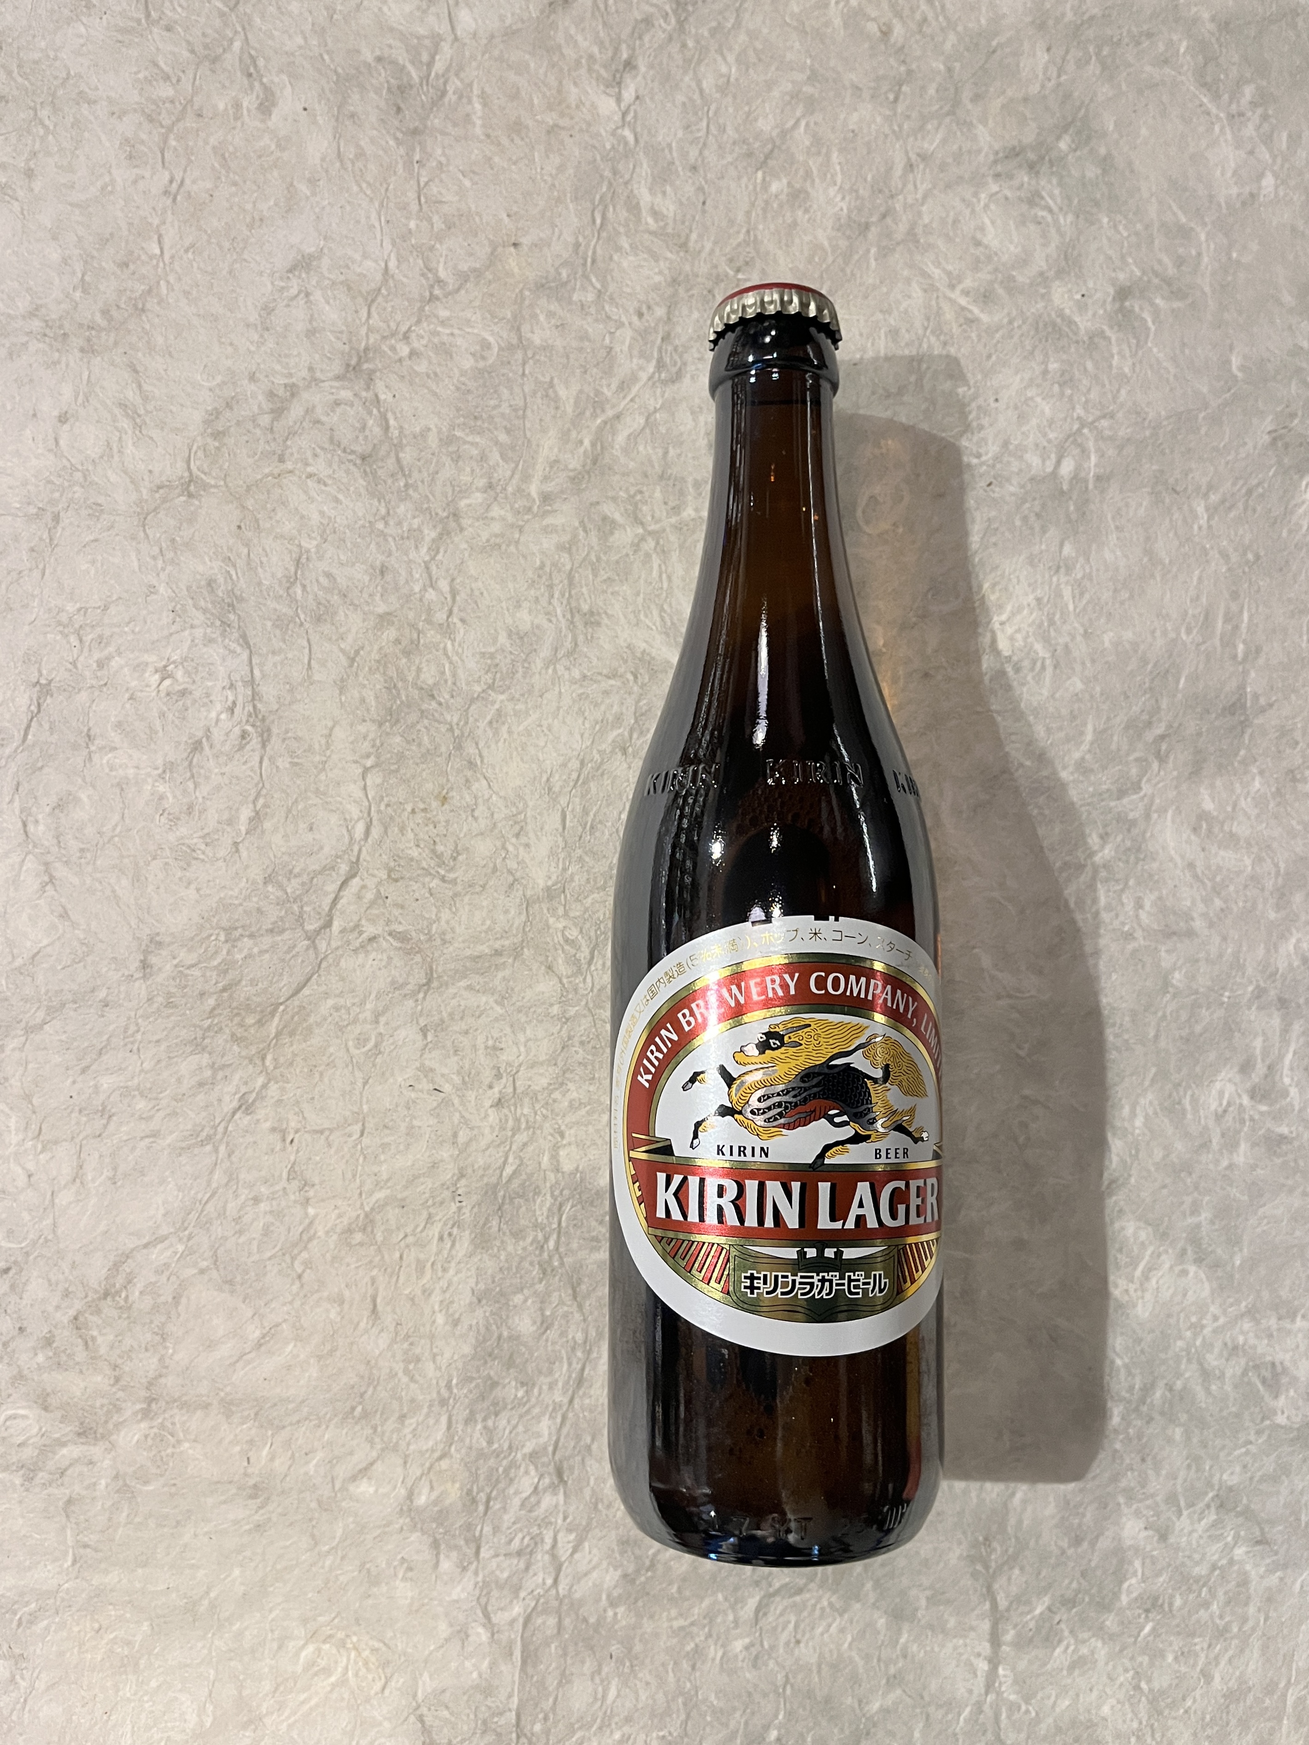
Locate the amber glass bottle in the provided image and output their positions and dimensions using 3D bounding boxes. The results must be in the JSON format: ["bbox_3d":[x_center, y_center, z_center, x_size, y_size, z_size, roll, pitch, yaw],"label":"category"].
[{"bbox_3d":[0.026,0.006,0.284,0.070,0.070,0.260,1,87,-9],"label":"amber glass bottle"}]

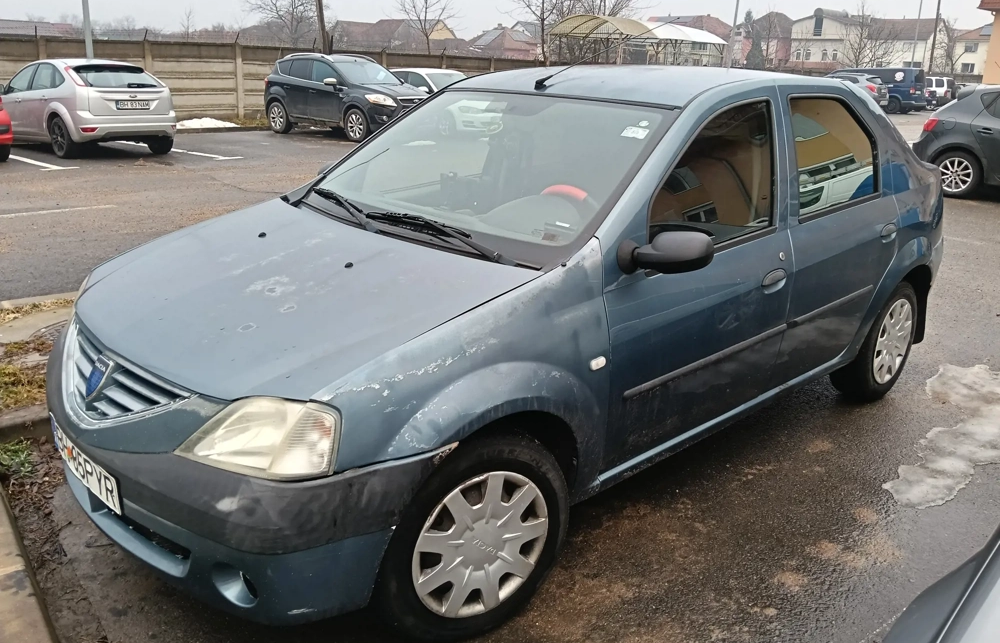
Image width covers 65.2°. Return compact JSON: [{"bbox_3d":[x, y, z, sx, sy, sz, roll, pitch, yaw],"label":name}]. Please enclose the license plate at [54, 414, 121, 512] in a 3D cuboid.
[{"bbox_3d":[-1.103,0.369,2.086,0.025,0.110,0.520,-14,24,-40],"label":"license plate"}]

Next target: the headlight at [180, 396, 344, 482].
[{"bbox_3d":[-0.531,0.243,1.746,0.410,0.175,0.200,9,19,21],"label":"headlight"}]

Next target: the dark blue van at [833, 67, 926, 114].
[{"bbox_3d":[18.005,-11.354,38.230,4.892,1.970,1.904,17,23,39],"label":"dark blue van"}]

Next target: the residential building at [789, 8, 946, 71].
[{"bbox_3d":[55.274,-39.849,116.247,19.648,10.800,8.933,17,23,40],"label":"residential building"}]

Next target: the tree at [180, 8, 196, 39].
[{"bbox_3d":[-16.735,-14.788,42.493,1.030,4.270,1.030,-5,19,-20],"label":"tree"}]

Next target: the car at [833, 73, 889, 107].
[{"bbox_3d":[15.828,-10.808,36.820,4.280,1.660,1.780,17,23,39],"label":"car"}]

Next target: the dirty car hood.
[{"bbox_3d":[-0.689,-0.124,2.311,0.964,0.170,1.420,-29,32,-34],"label":"dirty car hood"}]

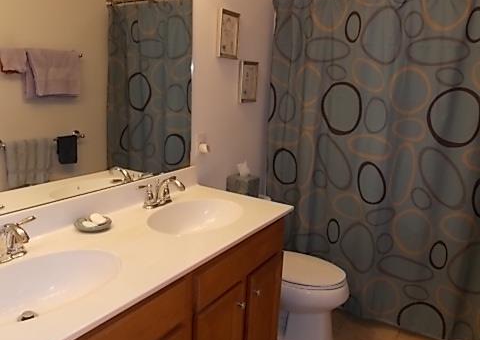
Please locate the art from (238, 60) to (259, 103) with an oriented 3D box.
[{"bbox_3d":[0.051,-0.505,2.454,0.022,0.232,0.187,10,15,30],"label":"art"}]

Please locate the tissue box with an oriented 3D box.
[{"bbox_3d":[0.022,0.116,2.410,0.134,0.145,0.129,10,15,30],"label":"tissue box"}]

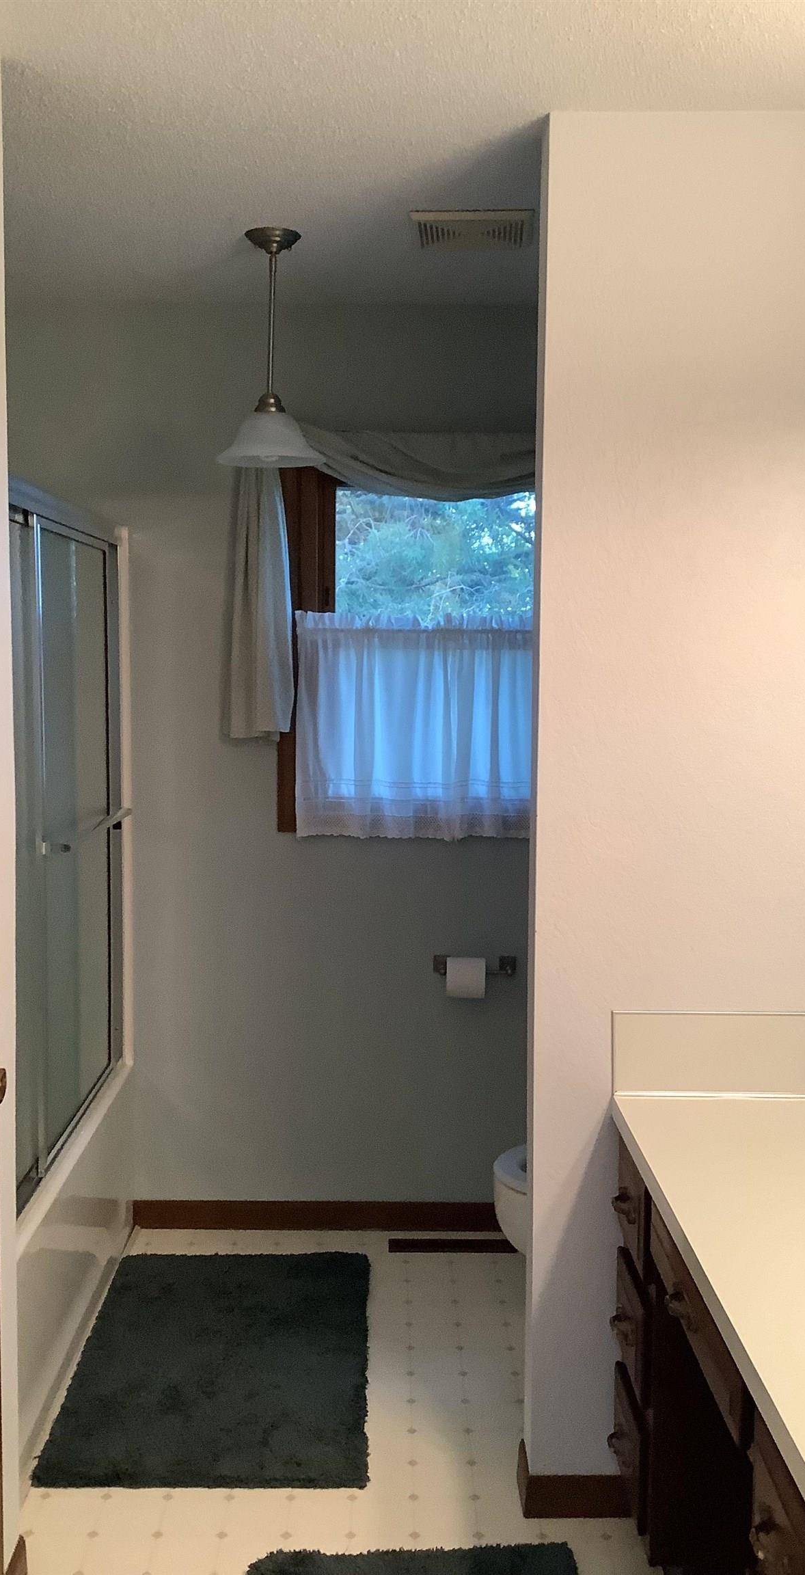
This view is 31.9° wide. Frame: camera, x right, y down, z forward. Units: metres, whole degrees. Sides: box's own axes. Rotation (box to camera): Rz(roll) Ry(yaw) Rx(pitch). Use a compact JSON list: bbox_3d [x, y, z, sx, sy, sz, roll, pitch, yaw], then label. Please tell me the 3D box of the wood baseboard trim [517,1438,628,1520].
[{"bbox_3d":[0.314,1.278,2.608,0.187,0.082,0.121,1,5,-1],"label":"wood baseboard trim"}]

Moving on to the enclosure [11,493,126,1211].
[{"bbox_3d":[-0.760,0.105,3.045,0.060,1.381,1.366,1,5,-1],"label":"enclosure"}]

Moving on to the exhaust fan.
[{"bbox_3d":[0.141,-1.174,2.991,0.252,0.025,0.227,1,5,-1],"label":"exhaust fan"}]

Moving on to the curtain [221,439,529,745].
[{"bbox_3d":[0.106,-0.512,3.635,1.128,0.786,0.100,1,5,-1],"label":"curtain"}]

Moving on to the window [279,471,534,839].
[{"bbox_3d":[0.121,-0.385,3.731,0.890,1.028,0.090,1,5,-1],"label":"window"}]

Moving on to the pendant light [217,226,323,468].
[{"bbox_3d":[-0.286,-0.956,3.081,0.235,0.485,0.235,1,5,-1],"label":"pendant light"}]

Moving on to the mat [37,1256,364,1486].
[{"bbox_3d":[-0.384,1.253,3.131,0.623,0.025,0.992,1,5,-1],"label":"mat"}]

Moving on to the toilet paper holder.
[{"bbox_3d":[0.194,0.478,3.742,0.220,0.058,0.078,1,5,-1],"label":"toilet paper holder"}]

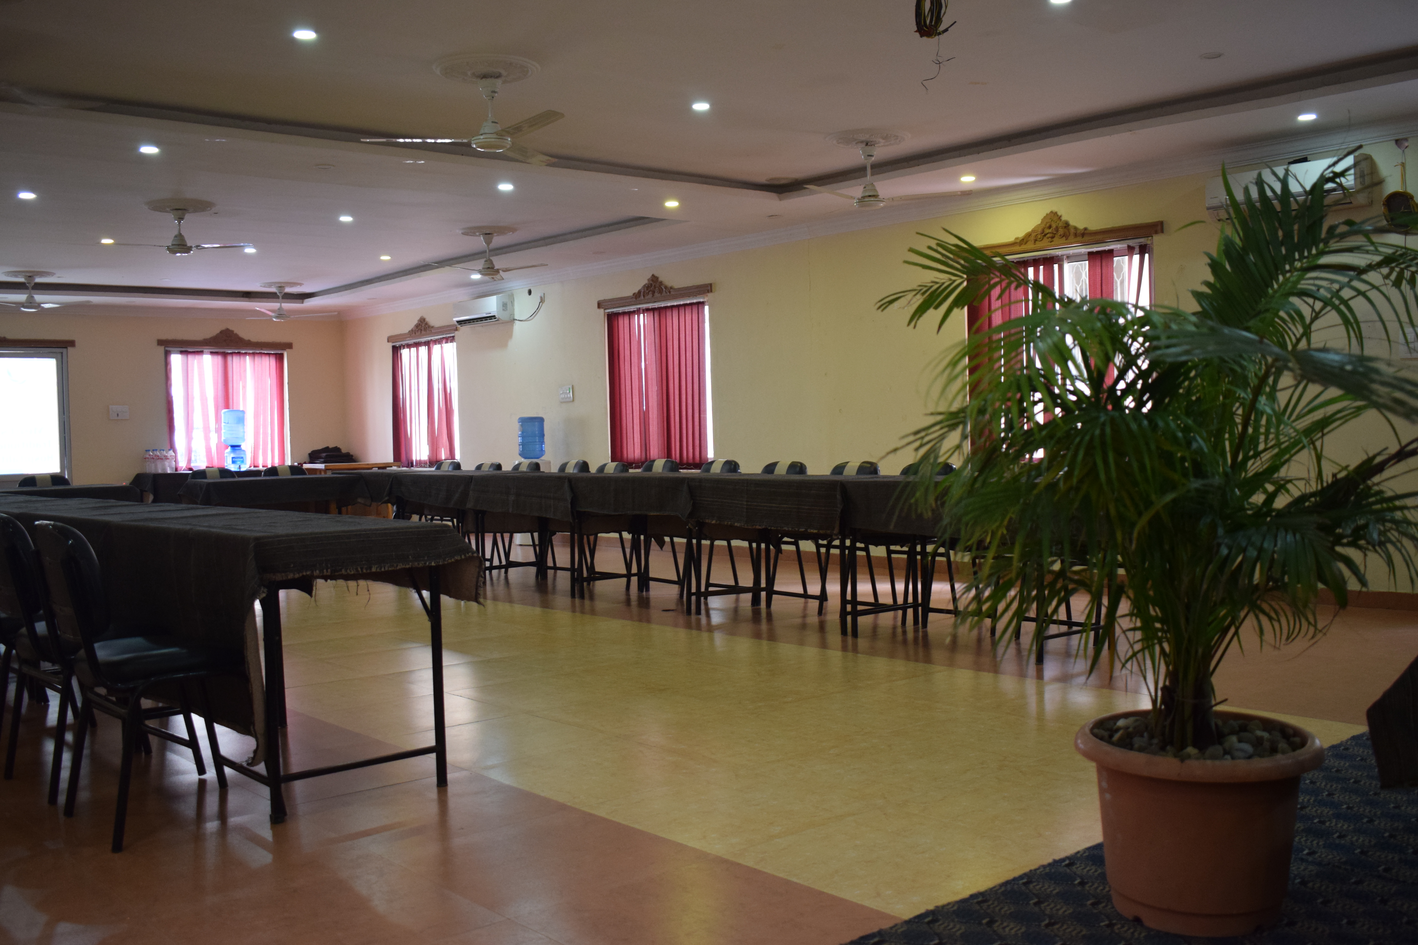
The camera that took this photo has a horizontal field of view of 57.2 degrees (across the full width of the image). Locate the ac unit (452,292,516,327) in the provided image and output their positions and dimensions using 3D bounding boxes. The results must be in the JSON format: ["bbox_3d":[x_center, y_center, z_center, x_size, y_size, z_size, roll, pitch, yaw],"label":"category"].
[{"bbox_3d":[-2.346,-1.685,13.508,0.222,0.293,0.868,-3,3,-41],"label":"ac unit"}]

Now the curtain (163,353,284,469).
[{"bbox_3d":[-5.631,-0.726,15.283,1.450,1.420,0.100,-3,2,-42],"label":"curtain"}]

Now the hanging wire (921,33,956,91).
[{"bbox_3d":[0.711,-1.305,4.095,0.115,0.180,0.090,-1,2,0],"label":"hanging wire"}]

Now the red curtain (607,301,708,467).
[{"bbox_3d":[-0.472,-0.761,11.589,0.090,1.421,1.367,-3,3,-41],"label":"red curtain"}]

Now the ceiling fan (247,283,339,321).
[{"bbox_3d":[-4.474,-1.786,13.744,1.100,0.390,1.100,-1,2,0],"label":"ceiling fan"}]

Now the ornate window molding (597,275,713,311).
[{"bbox_3d":[-0.509,-1.622,11.511,0.075,0.243,1.590,-3,3,-41],"label":"ornate window molding"}]

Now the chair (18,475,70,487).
[{"bbox_3d":[-4.590,0.456,9.038,0.460,0.870,0.560,-3,3,-41],"label":"chair"}]

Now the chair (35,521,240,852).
[{"bbox_3d":[-1.491,0.532,3.535,0.540,0.860,0.460,-3,2,-42],"label":"chair"}]

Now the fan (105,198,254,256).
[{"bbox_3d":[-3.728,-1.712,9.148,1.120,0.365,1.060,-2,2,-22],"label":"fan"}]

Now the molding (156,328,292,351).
[{"bbox_3d":[-5.638,-1.571,15.199,1.617,0.243,0.075,-3,3,-41],"label":"molding"}]

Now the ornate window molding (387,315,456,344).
[{"bbox_3d":[-3.302,-1.654,14.747,0.100,0.250,1.620,-3,2,-42],"label":"ornate window molding"}]

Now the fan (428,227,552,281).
[{"bbox_3d":[-1.779,-1.765,10.504,1.100,0.390,1.100,-1,2,0],"label":"fan"}]

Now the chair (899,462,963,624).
[{"bbox_3d":[1.094,0.379,7.304,0.550,0.870,0.460,-3,2,-42],"label":"chair"}]

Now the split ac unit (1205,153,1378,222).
[{"bbox_3d":[3.229,-1.585,7.261,0.210,0.280,0.920,-3,2,-42],"label":"split ac unit"}]

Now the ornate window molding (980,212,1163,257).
[{"bbox_3d":[2.212,-1.567,8.395,0.075,0.243,1.584,-3,3,-41],"label":"ornate window molding"}]

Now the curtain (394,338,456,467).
[{"bbox_3d":[-3.235,-0.785,14.756,0.090,1.416,1.400,-3,3,-41],"label":"curtain"}]

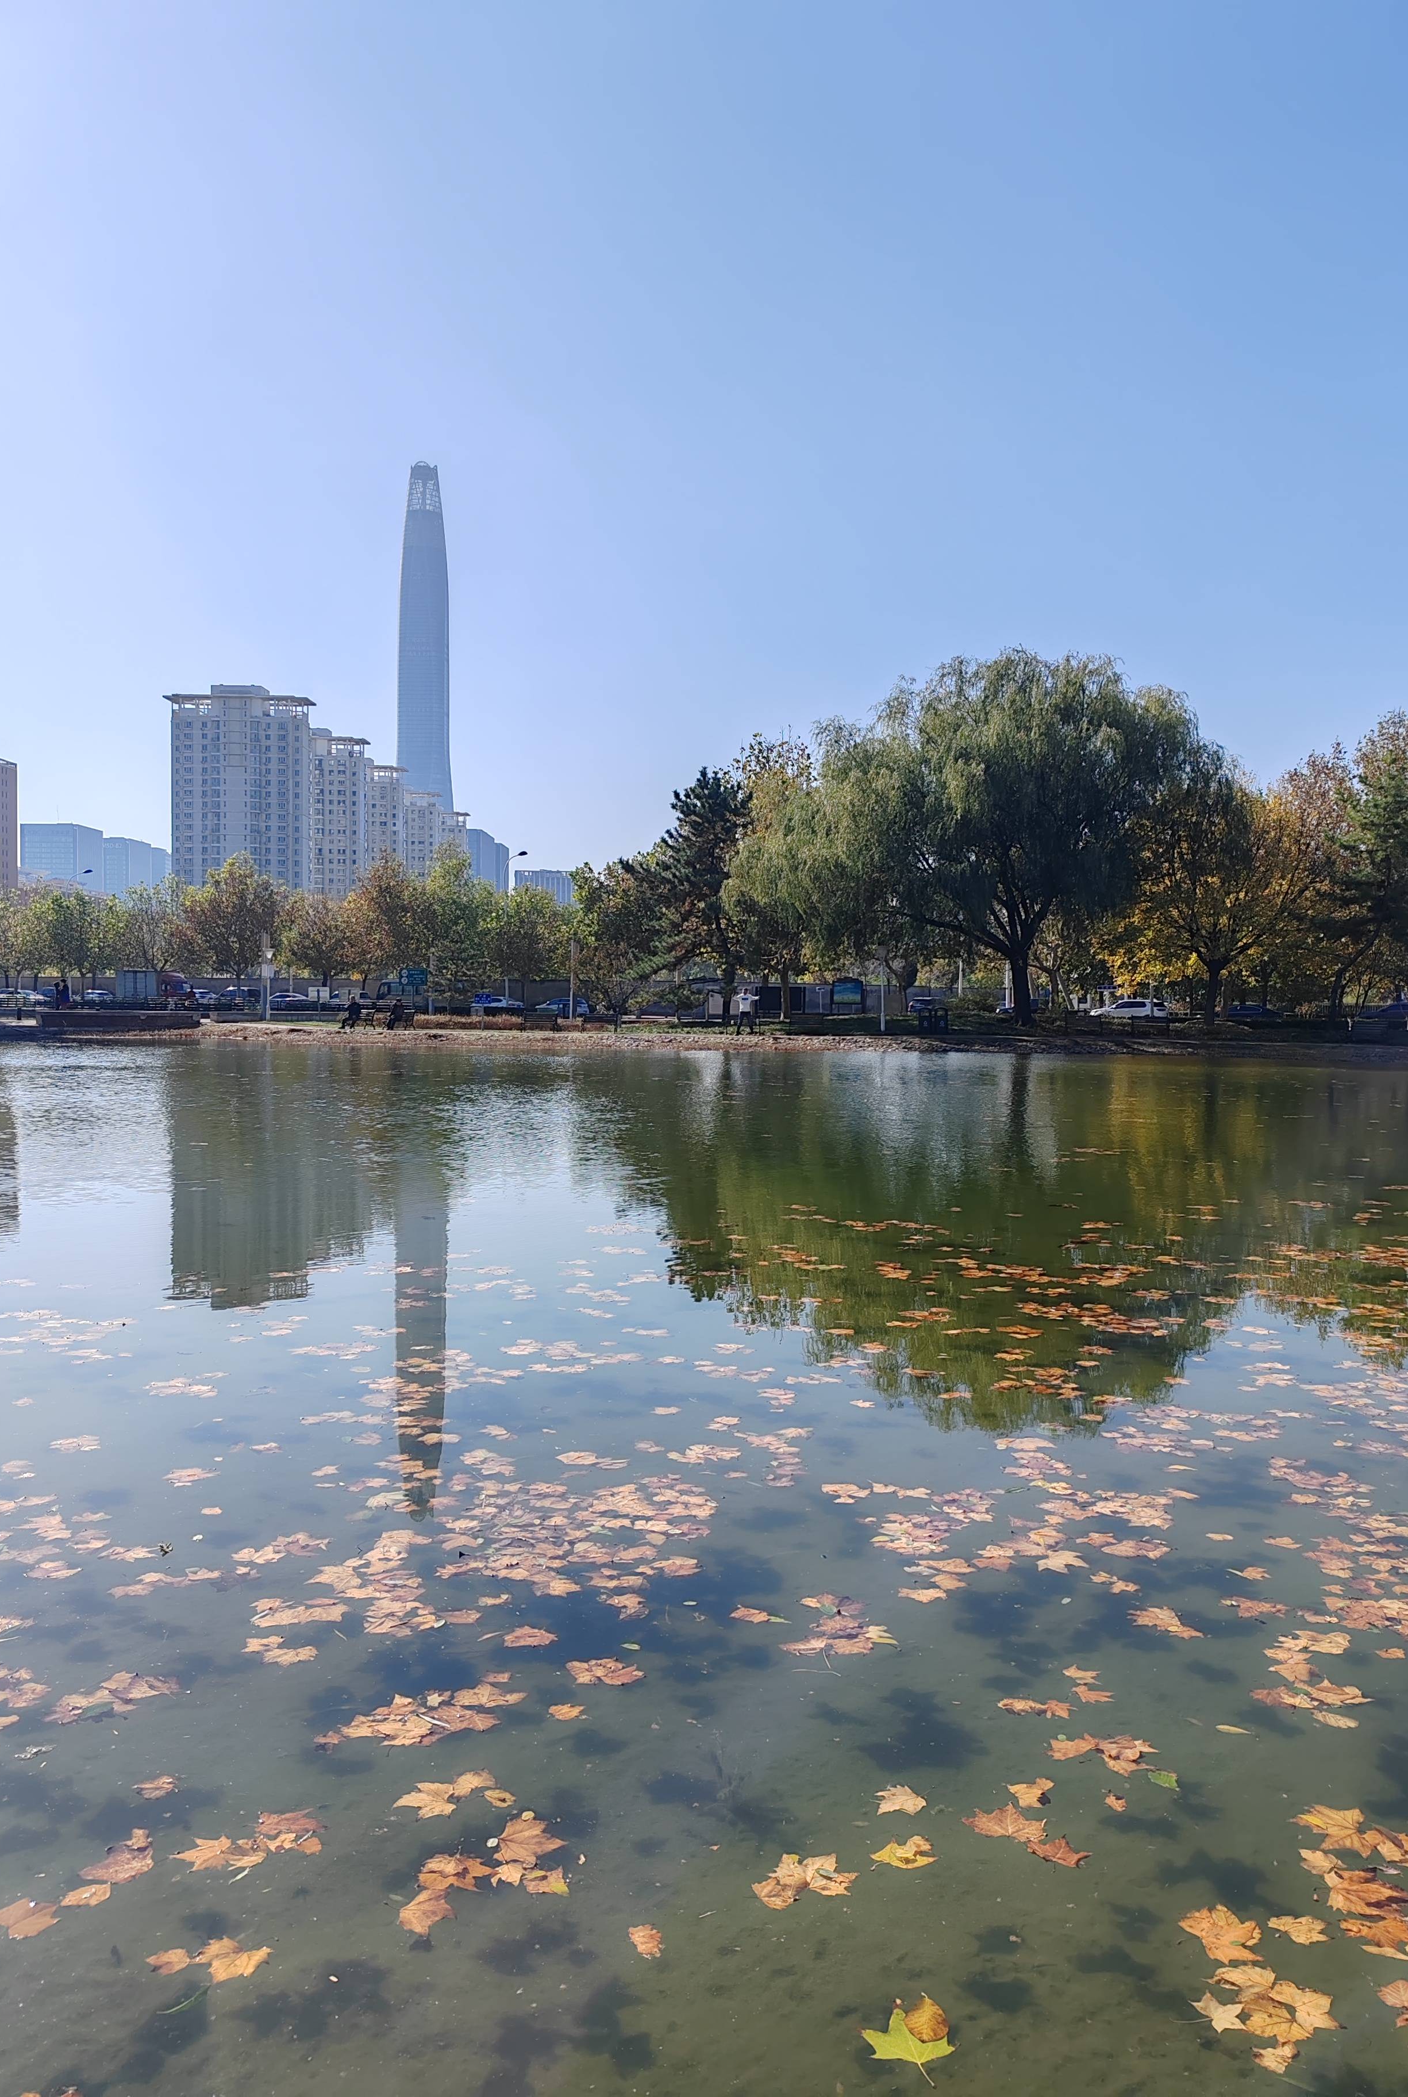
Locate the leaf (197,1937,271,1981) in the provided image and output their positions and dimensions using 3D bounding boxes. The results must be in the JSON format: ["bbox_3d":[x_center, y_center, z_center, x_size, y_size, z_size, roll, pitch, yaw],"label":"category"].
[{"bbox_3d":[-0.835,1.594,2.879,0.132,0.022,0.130,1,2,0],"label":"leaf"}]

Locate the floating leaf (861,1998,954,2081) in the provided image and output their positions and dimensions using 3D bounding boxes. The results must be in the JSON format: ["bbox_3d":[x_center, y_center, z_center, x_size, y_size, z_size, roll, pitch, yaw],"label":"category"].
[{"bbox_3d":[0.338,1.609,2.686,0.150,0.025,0.220,1,2,0],"label":"floating leaf"}]

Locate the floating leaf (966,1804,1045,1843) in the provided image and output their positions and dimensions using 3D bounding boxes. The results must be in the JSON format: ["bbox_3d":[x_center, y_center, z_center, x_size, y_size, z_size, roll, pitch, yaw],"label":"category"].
[{"bbox_3d":[0.637,1.637,3.448,0.160,0.025,0.135,1,2,0],"label":"floating leaf"}]

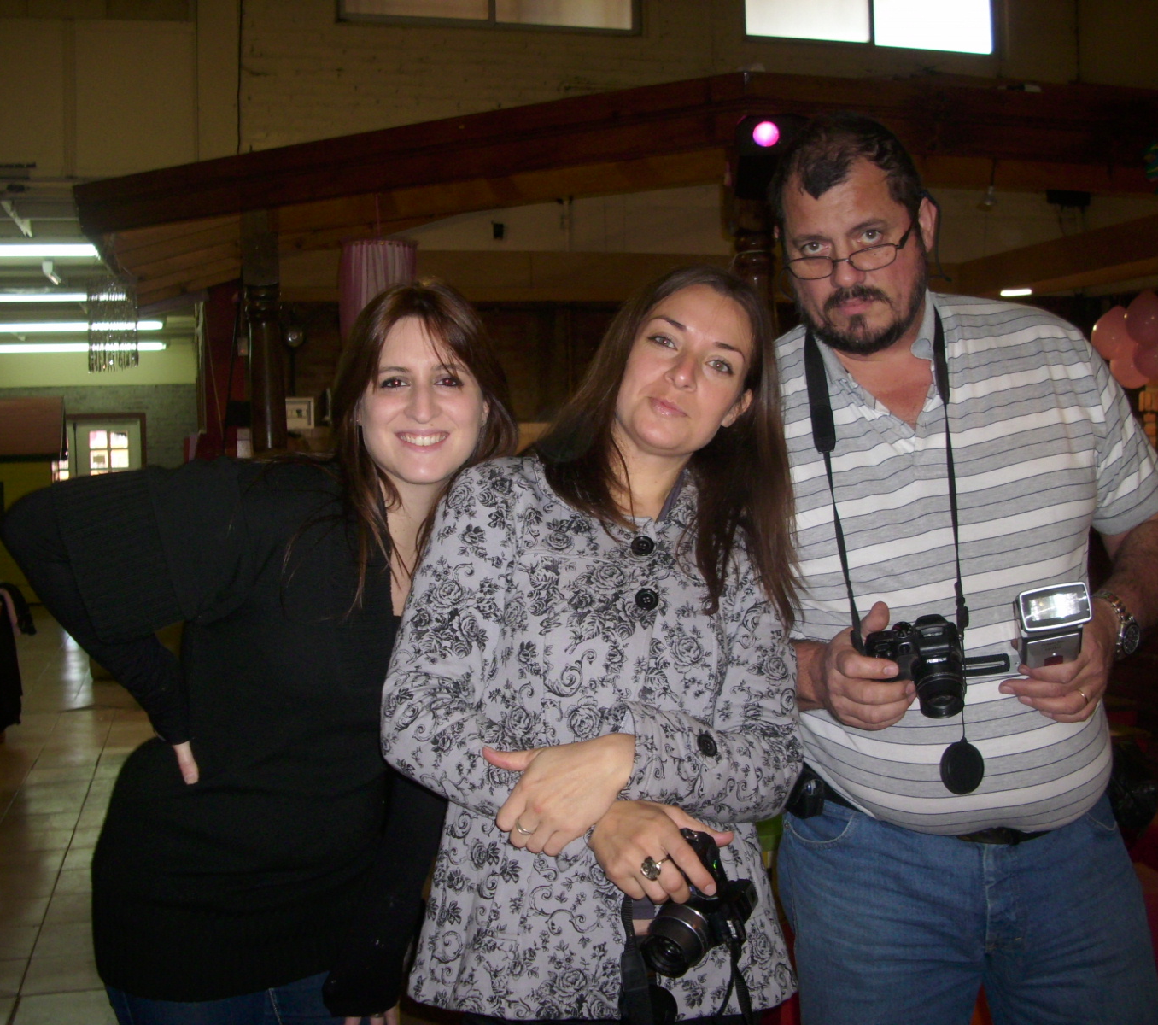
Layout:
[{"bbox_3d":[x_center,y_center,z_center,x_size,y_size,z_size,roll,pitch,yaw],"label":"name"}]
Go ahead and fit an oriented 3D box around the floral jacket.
[{"bbox_3d":[0.015,0.244,1.383,0.475,0.630,0.360,-1,3,-9],"label":"floral jacket"}]

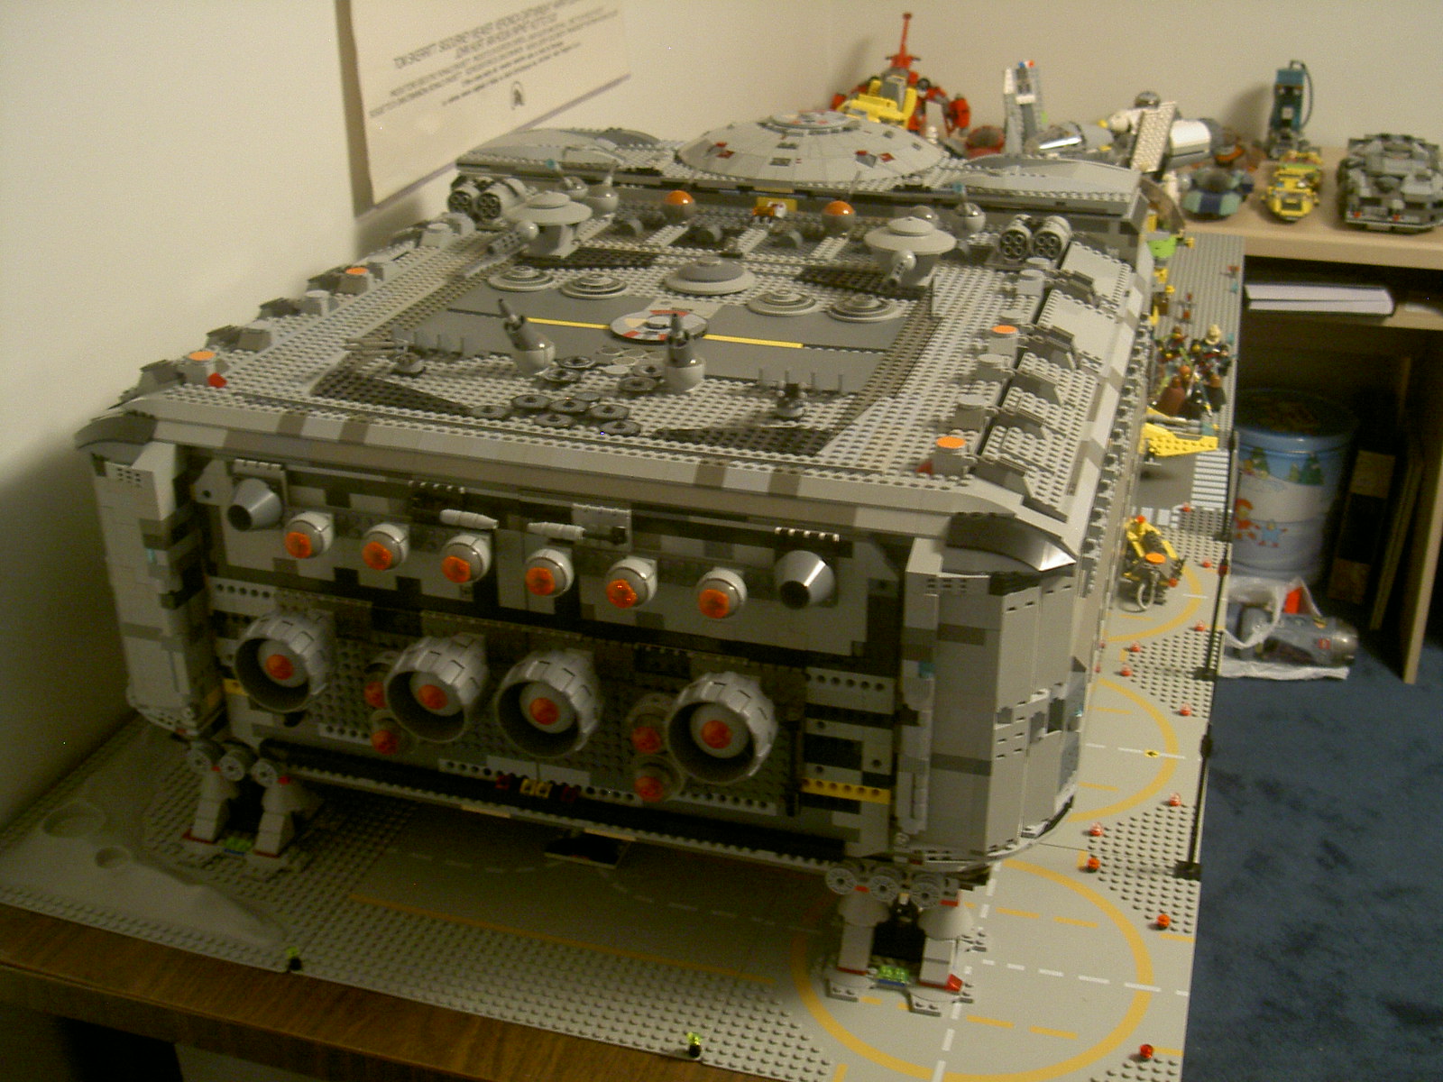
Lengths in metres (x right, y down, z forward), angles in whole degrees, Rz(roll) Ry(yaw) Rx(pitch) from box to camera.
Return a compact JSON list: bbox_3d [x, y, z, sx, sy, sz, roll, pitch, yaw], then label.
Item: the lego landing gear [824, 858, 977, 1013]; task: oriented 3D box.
[{"bbox_3d":[0.107,0.217,0.953,0.094,0.075,0.084,7,27,16],"label":"lego landing gear"}]

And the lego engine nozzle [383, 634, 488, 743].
[{"bbox_3d":[-0.153,0.078,0.903,0.050,0.050,0.049,8,27,15],"label":"lego engine nozzle"}]

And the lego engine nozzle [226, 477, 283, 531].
[{"bbox_3d":[-0.266,-0.017,0.914,0.032,0.032,0.019,8,27,15],"label":"lego engine nozzle"}]

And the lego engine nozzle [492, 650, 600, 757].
[{"bbox_3d":[-0.090,0.085,0.885,0.050,0.050,0.049,8,27,15],"label":"lego engine nozzle"}]

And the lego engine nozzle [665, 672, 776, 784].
[{"bbox_3d":[0.001,0.095,0.859,0.050,0.050,0.049,8,27,15],"label":"lego engine nozzle"}]

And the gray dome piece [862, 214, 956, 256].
[{"bbox_3d":[0.132,-0.218,1.141,0.065,0.021,0.065,7,27,16],"label":"gray dome piece"}]

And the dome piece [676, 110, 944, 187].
[{"bbox_3d":[0.078,-0.349,1.402,0.229,0.033,0.229,-1,26,0],"label":"dome piece"}]

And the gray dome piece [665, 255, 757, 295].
[{"bbox_3d":[-0.008,-0.188,1.131,0.064,0.016,0.064,0,26,0],"label":"gray dome piece"}]

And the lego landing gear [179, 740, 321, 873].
[{"bbox_3d":[-0.311,0.165,1.072,0.094,0.075,0.084,7,27,16],"label":"lego landing gear"}]

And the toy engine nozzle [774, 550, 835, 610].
[{"bbox_3d":[0.040,0.024,0.830,0.032,0.032,0.019,8,27,15],"label":"toy engine nozzle"}]

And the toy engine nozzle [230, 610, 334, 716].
[{"bbox_3d":[-0.244,0.064,0.927,0.050,0.050,0.049,8,27,15],"label":"toy engine nozzle"}]

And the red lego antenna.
[{"bbox_3d":[0.310,-0.853,2.780,0.052,0.100,0.040,7,27,16],"label":"red lego antenna"}]

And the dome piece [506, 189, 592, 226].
[{"bbox_3d":[-0.129,-0.250,1.216,0.065,0.021,0.065,-1,26,0],"label":"dome piece"}]

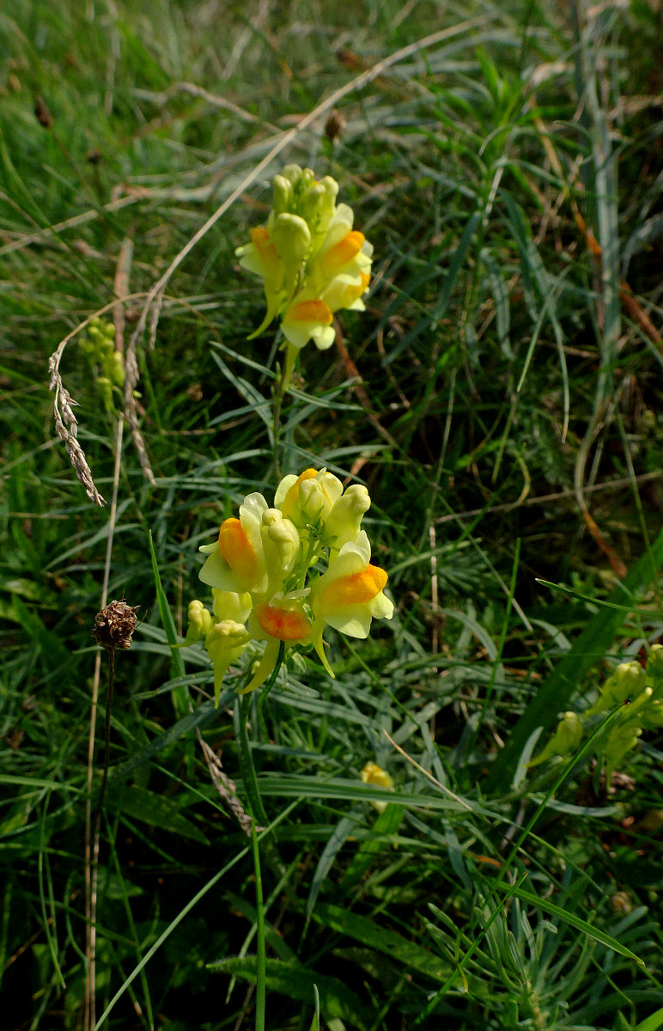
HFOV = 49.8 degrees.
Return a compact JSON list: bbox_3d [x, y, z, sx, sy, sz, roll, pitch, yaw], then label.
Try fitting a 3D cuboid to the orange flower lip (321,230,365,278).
[{"bbox_3d":[0.003,-0.074,0.201,0.010,0.012,0.009,-16,37,-33],"label":"orange flower lip"}]

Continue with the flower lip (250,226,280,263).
[{"bbox_3d":[-0.019,-0.077,0.203,0.009,0.007,0.009,12,39,-18],"label":"flower lip"}]

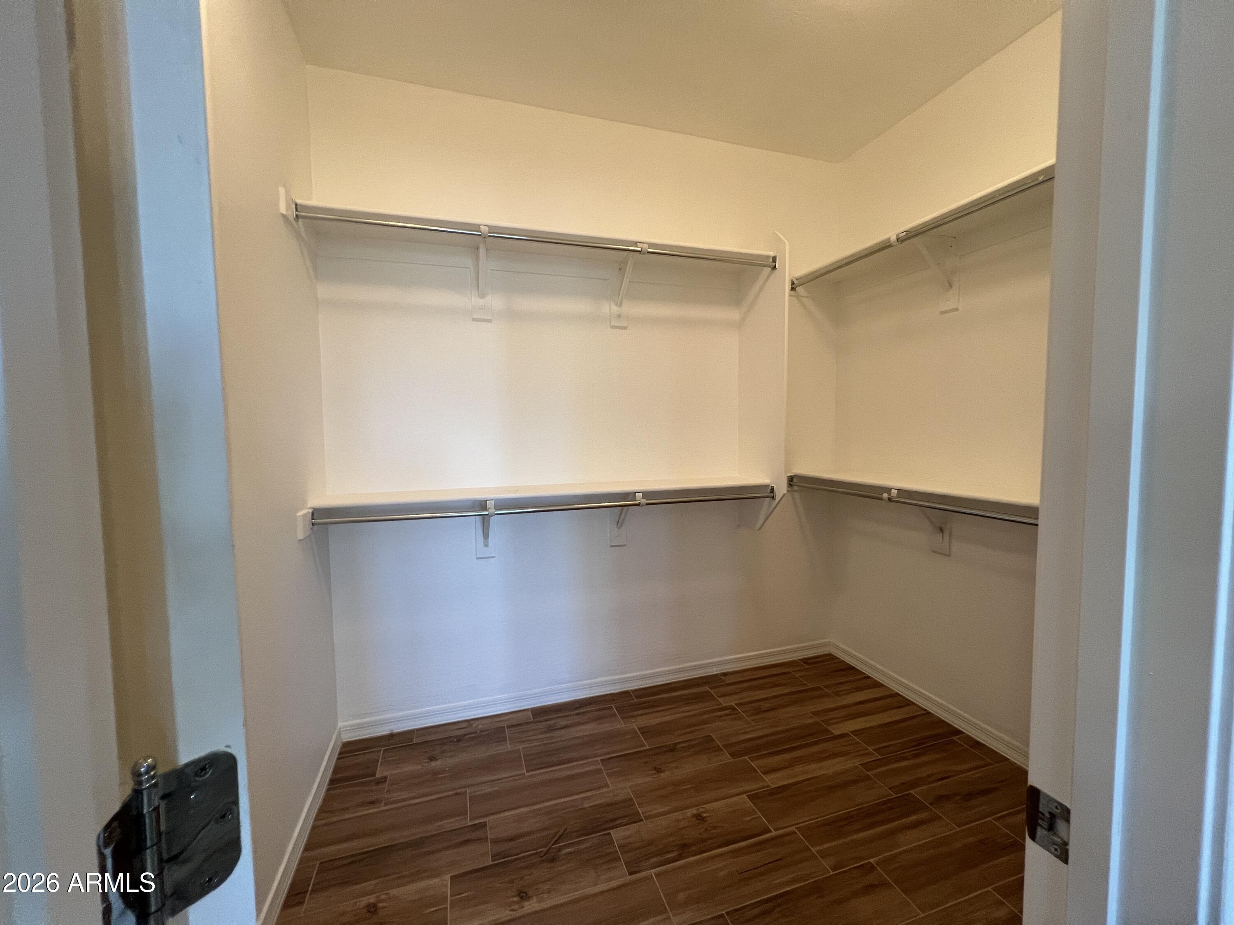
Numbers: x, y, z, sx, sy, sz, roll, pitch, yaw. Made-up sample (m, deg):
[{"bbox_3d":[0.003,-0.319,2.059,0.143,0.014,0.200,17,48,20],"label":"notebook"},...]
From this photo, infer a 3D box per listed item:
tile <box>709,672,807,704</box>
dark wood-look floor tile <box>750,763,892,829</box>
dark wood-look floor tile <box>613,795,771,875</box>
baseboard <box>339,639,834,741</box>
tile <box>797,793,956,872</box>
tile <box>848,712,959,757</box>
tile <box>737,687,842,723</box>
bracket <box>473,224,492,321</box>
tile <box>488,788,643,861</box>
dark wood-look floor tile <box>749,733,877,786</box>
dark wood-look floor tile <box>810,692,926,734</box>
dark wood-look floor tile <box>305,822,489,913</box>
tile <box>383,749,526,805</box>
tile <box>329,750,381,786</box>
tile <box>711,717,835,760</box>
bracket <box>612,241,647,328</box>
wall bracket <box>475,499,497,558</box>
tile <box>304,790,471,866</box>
[{"bbox_3d":[0.746,1.187,2.432,0.510,0.010,0.173,-2,3,-17],"label":"tile"},{"bbox_3d":[0.724,1.192,1.651,0.498,0.010,0.166,-2,4,-17],"label":"dark wood-look floor tile"},{"bbox_3d":[0.255,1.244,1.552,0.510,0.010,0.173,-2,3,-17],"label":"dark wood-look floor tile"},{"bbox_3d":[0.038,1.112,2.351,2.550,0.085,0.013,-2,3,-17],"label":"baseboard"},{"bbox_3d":[0.845,1.199,1.512,0.494,0.010,0.166,-2,4,-17],"label":"tile"},{"bbox_3d":[1.242,1.165,1.984,0.455,0.010,0.166,-2,3,-17],"label":"tile"},{"bbox_3d":[0.820,1.158,2.208,0.495,0.010,0.166,-2,3,-17],"label":"tile"},{"bbox_3d":[-0.559,-0.770,1.916,0.085,0.308,0.300,-2,3,-17],"label":"bracket"},{"bbox_3d":[-0.170,1.208,1.553,0.493,0.010,0.166,-2,4,-17],"label":"tile"},{"bbox_3d":[0.809,1.217,1.903,0.510,0.010,0.173,-2,3,-17],"label":"dark wood-look floor tile"},{"bbox_3d":[1.158,1.159,2.138,0.506,0.010,0.166,-2,4,-17],"label":"dark wood-look floor tile"},{"bbox_3d":[-0.644,1.222,1.407,0.492,0.010,0.166,-2,4,-17],"label":"dark wood-look floor tile"},{"bbox_3d":[-0.629,1.239,1.829,0.510,0.010,0.173,-2,3,-17],"label":"tile"},{"bbox_3d":[-1.032,1.204,1.820,0.180,0.010,0.166,-2,3,-17],"label":"tile"},{"bbox_3d":[0.692,1.210,2.050,0.510,0.010,0.173,-2,3,-17],"label":"tile"},{"bbox_3d":[0.052,-0.779,2.076,0.085,0.287,0.330,-2,4,-17],"label":"bracket"},{"bbox_3d":[-0.552,0.292,1.949,0.086,0.294,0.330,-2,4,-17],"label":"wall bracket"},{"bbox_3d":[-0.783,1.254,1.600,0.510,0.010,0.173,-2,3,-17],"label":"tile"}]

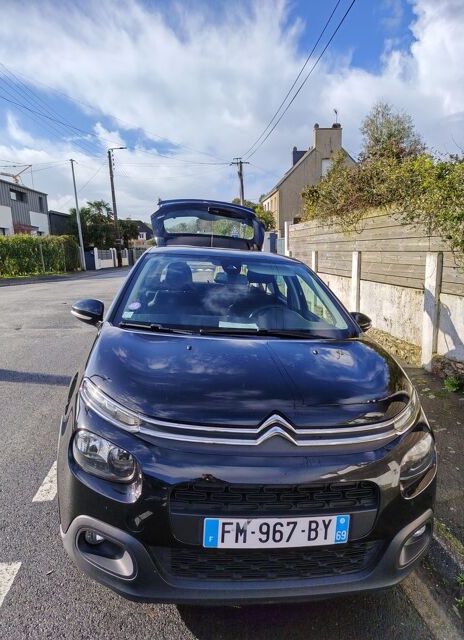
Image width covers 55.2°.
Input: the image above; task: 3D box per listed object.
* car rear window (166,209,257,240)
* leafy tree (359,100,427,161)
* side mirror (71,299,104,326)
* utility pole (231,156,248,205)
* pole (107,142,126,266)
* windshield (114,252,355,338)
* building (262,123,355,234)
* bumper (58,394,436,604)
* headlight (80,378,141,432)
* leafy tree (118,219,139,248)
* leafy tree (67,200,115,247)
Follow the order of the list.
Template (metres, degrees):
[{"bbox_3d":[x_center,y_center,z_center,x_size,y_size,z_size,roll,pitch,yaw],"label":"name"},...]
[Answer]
[{"bbox_3d":[-0.263,-1.053,4.985,1.080,0.340,0.440,2,8,-8],"label":"car rear window"},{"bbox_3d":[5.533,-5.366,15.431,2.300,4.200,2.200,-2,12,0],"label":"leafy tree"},{"bbox_3d":[-0.915,-0.060,2.833,0.225,0.165,0.200,2,8,-8],"label":"side mirror"},{"bbox_3d":[0.732,-8.985,35.820,1.400,8.000,0.400,-2,12,0],"label":"utility pole"},{"bbox_3d":[-8.097,-7.944,31.861,1.200,8.400,0.350,-2,12,0],"label":"pole"},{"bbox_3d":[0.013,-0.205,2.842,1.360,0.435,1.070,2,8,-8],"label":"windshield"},{"bbox_3d":[7.155,-10.739,38.913,8.000,10.000,10.000,-3,12,-3],"label":"building"},{"bbox_3d":[0.127,0.706,1.800,1.740,0.635,0.600,2,8,-8],"label":"bumper"},{"bbox_3d":[-0.486,0.323,1.742,0.280,0.120,0.350,2,8,-8],"label":"headlight"},{"bbox_3d":[-8.656,-6.850,37.338,1.800,3.300,1.800,-2,12,0],"label":"leafy tree"},{"bbox_3d":[-10.839,-6.907,34.472,3.700,4.600,3.500,-2,12,0],"label":"leafy tree"}]

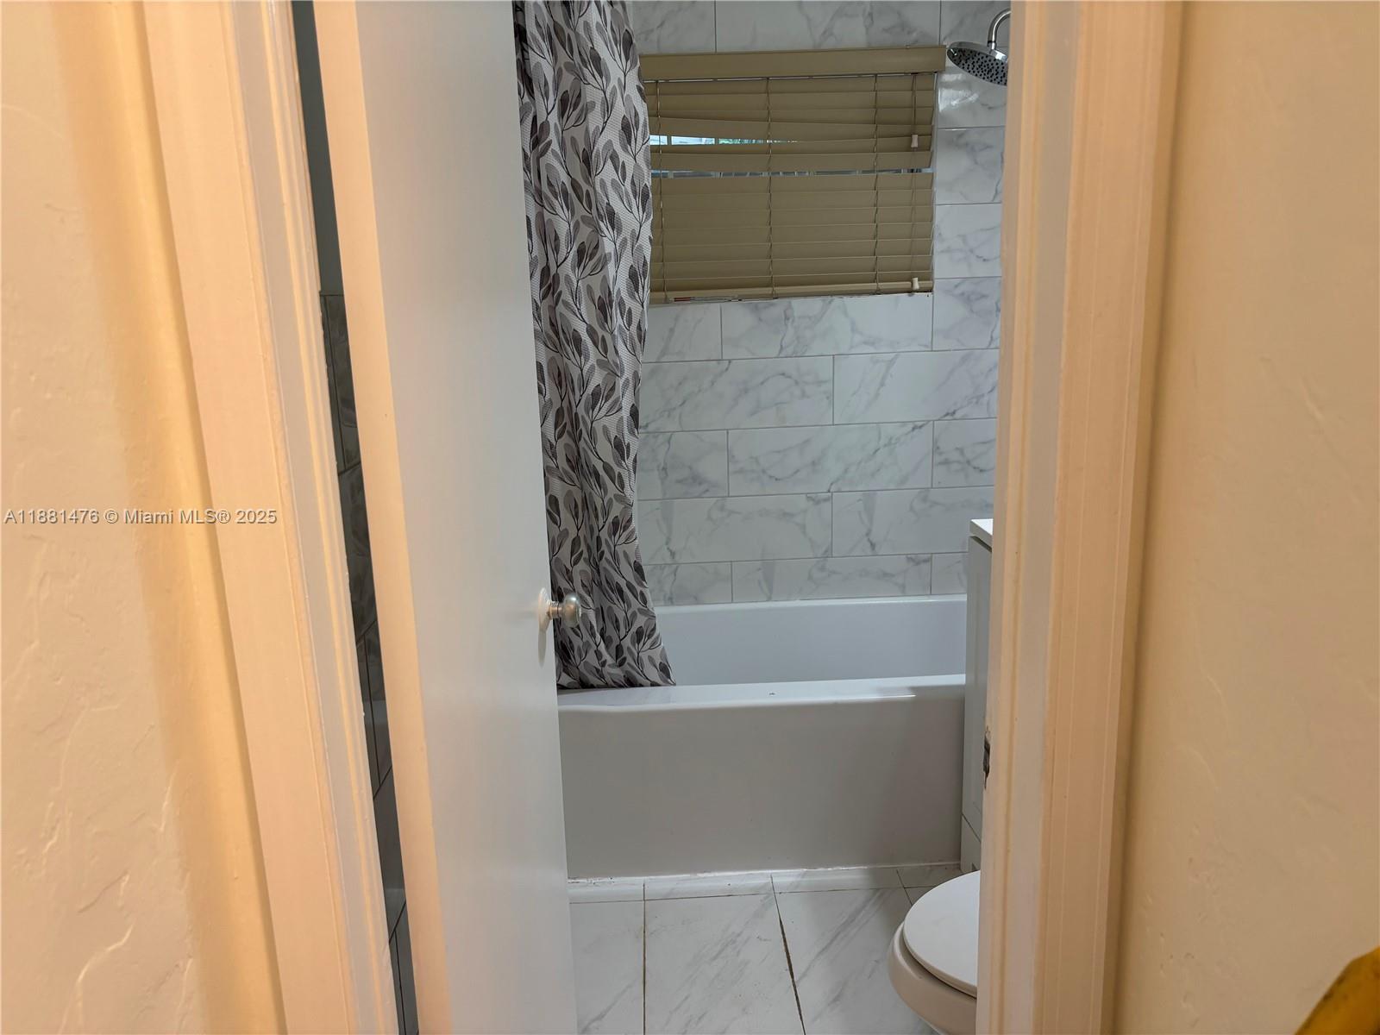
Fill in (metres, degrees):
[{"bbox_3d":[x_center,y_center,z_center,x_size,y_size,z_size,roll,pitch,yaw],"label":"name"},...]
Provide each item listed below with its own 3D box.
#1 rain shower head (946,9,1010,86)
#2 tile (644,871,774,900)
[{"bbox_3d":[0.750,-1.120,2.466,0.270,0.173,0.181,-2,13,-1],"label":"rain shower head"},{"bbox_3d":[0.044,0.869,2.433,0.302,0.010,0.089,-2,13,-1],"label":"tile"}]

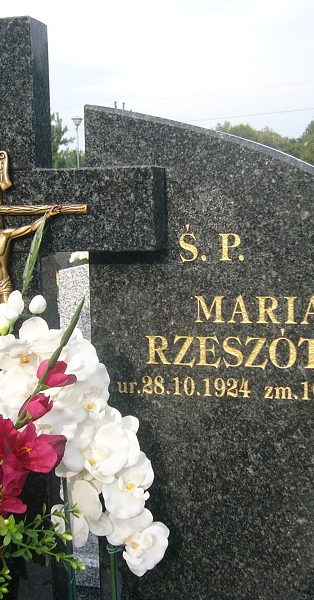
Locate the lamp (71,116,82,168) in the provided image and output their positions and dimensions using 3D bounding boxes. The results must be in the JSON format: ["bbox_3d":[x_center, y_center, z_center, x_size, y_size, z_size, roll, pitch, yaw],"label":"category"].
[{"bbox_3d":[-3.437,-5.431,35.129,0.470,5.014,0.470,1,7,19],"label":"lamp"}]

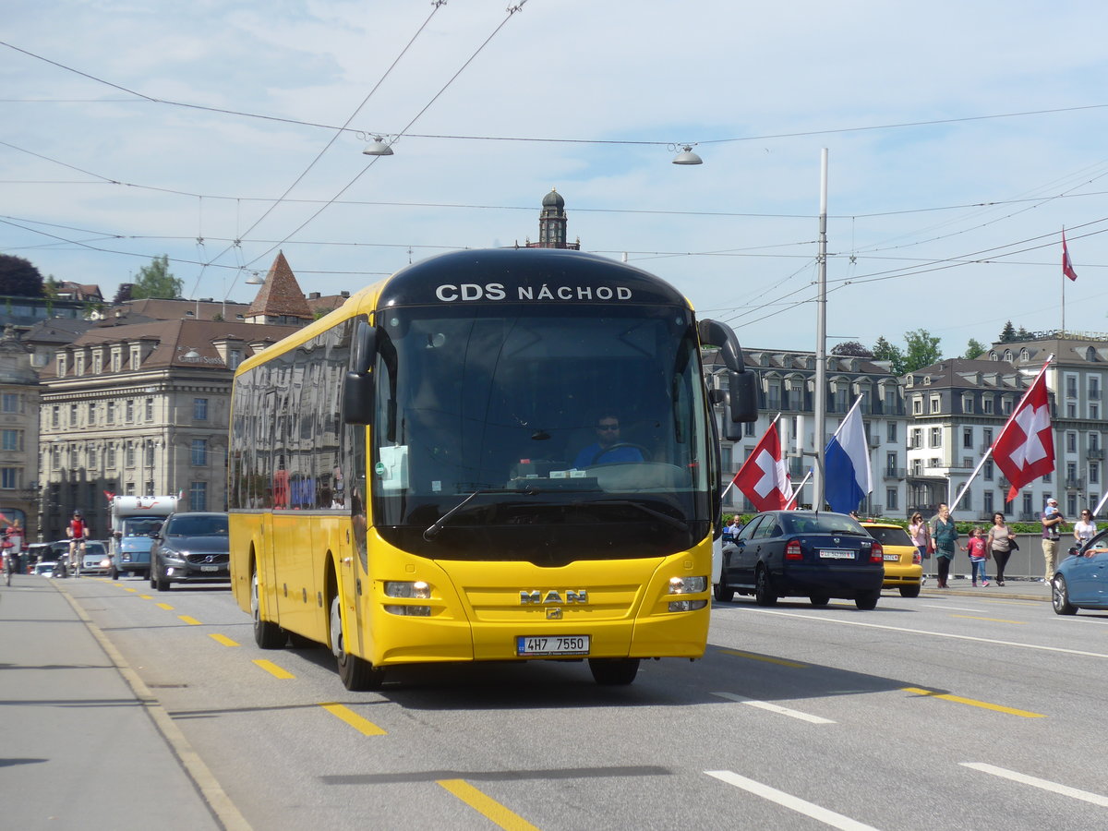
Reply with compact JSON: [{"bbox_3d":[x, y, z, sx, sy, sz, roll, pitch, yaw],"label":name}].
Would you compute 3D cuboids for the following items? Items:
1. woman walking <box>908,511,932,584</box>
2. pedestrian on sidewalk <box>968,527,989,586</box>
[{"bbox_3d":[7.851,2.858,66.500,0.500,1.580,0.400,1,-2,-18],"label":"woman walking"},{"bbox_3d":[9.155,3.064,67.000,0.460,1.280,0.380,1,-2,-12],"label":"pedestrian on sidewalk"}]

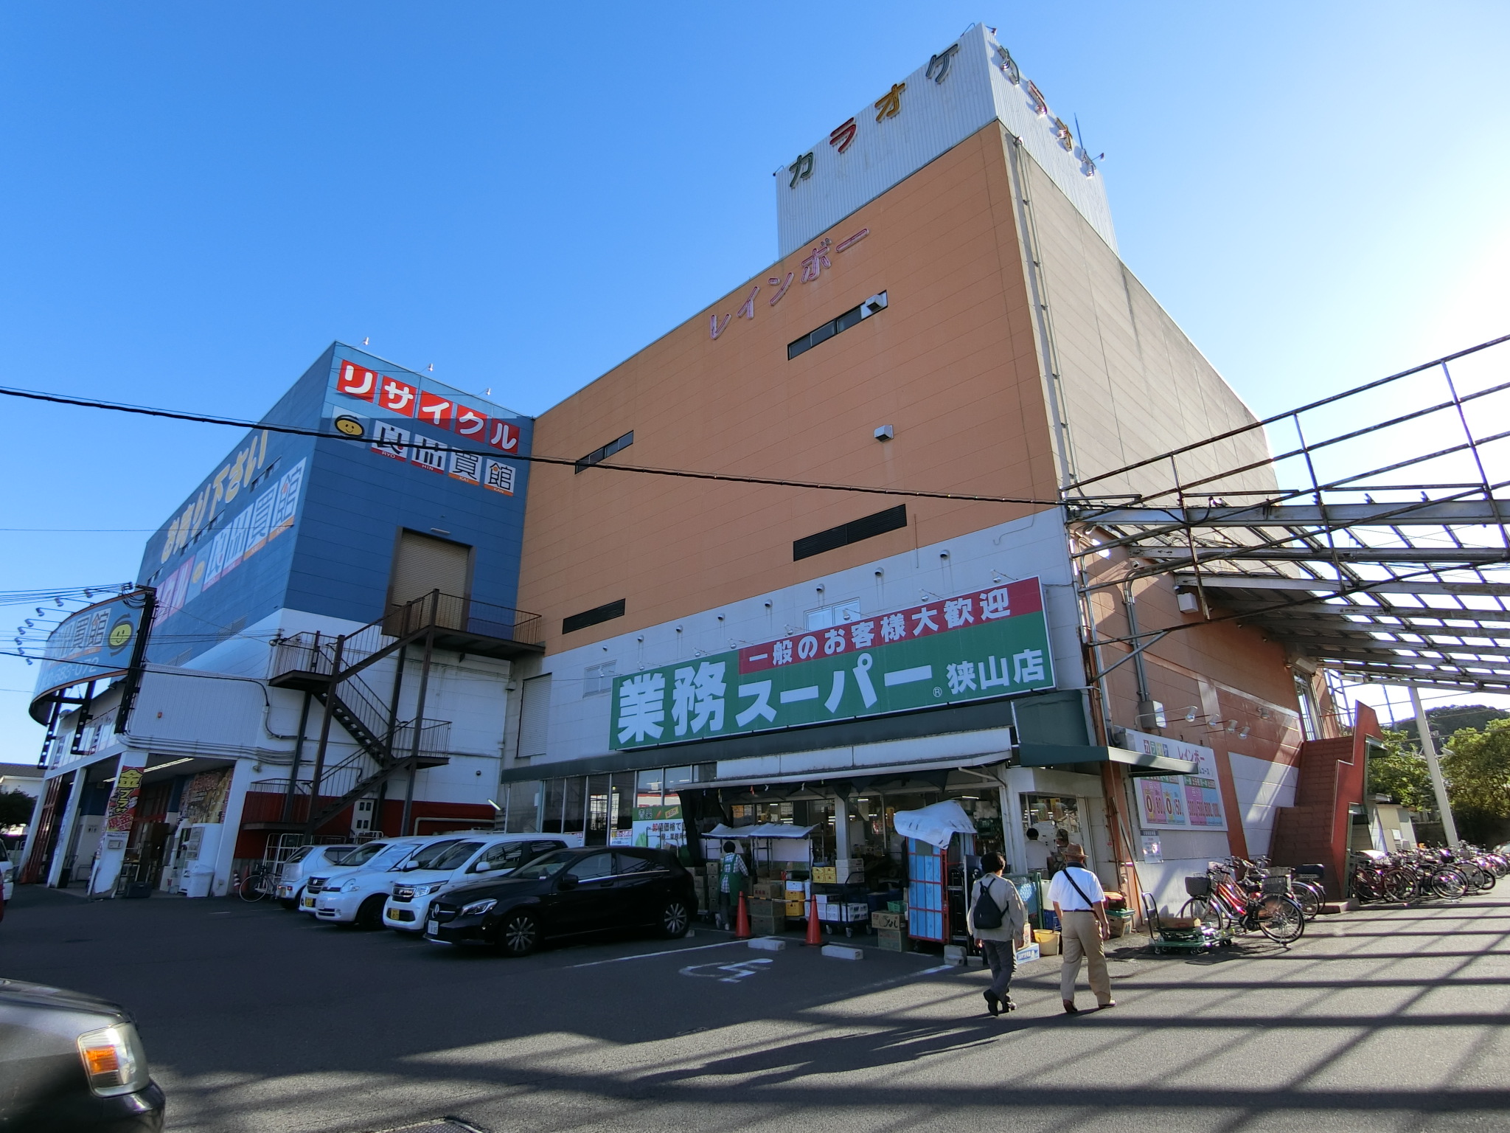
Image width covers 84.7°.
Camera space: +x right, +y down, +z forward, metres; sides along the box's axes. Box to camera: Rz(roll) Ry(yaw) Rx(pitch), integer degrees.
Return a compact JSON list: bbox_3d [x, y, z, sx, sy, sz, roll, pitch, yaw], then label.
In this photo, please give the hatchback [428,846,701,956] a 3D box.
[{"bbox_3d":[-2.959,5.354,13.404,4.300,1.440,1.790,15,-24,-41],"label":"hatchback"}]

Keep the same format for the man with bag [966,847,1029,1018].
[{"bbox_3d":[2.590,3.900,8.920,0.540,1.590,0.460,-14,-24,34],"label":"man with bag"}]

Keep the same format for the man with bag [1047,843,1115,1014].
[{"bbox_3d":[3.449,3.825,8.872,0.580,1.630,0.440,-10,-20,25],"label":"man with bag"}]

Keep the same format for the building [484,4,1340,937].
[{"bbox_3d":[6.005,0.822,31.624,20.909,20.909,22.634,-18,-24,41],"label":"building"}]

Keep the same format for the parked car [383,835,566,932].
[{"bbox_3d":[-4.656,5.587,14.626,1.520,1.660,3.420,-18,-26,40],"label":"parked car"}]

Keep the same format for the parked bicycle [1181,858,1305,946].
[{"bbox_3d":[7.330,5.120,12.540,1.740,1.050,0.560,-14,-24,33],"label":"parked bicycle"}]

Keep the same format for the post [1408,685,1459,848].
[{"bbox_3d":[22.800,7.070,27.700,0.260,6.150,0.260,18,-27,-42],"label":"post"}]

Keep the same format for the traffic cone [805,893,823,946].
[{"bbox_3d":[0.898,5.452,12.841,0.350,0.710,0.350,-1,-18,0],"label":"traffic cone"}]

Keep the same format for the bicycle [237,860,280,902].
[{"bbox_3d":[-13.000,8.545,22.500,1.700,1.000,0.520,10,-22,-26],"label":"bicycle"}]

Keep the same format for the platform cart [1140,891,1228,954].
[{"bbox_3d":[6.150,5.190,12.070,0.850,0.830,0.500,-8,-21,21],"label":"platform cart"}]

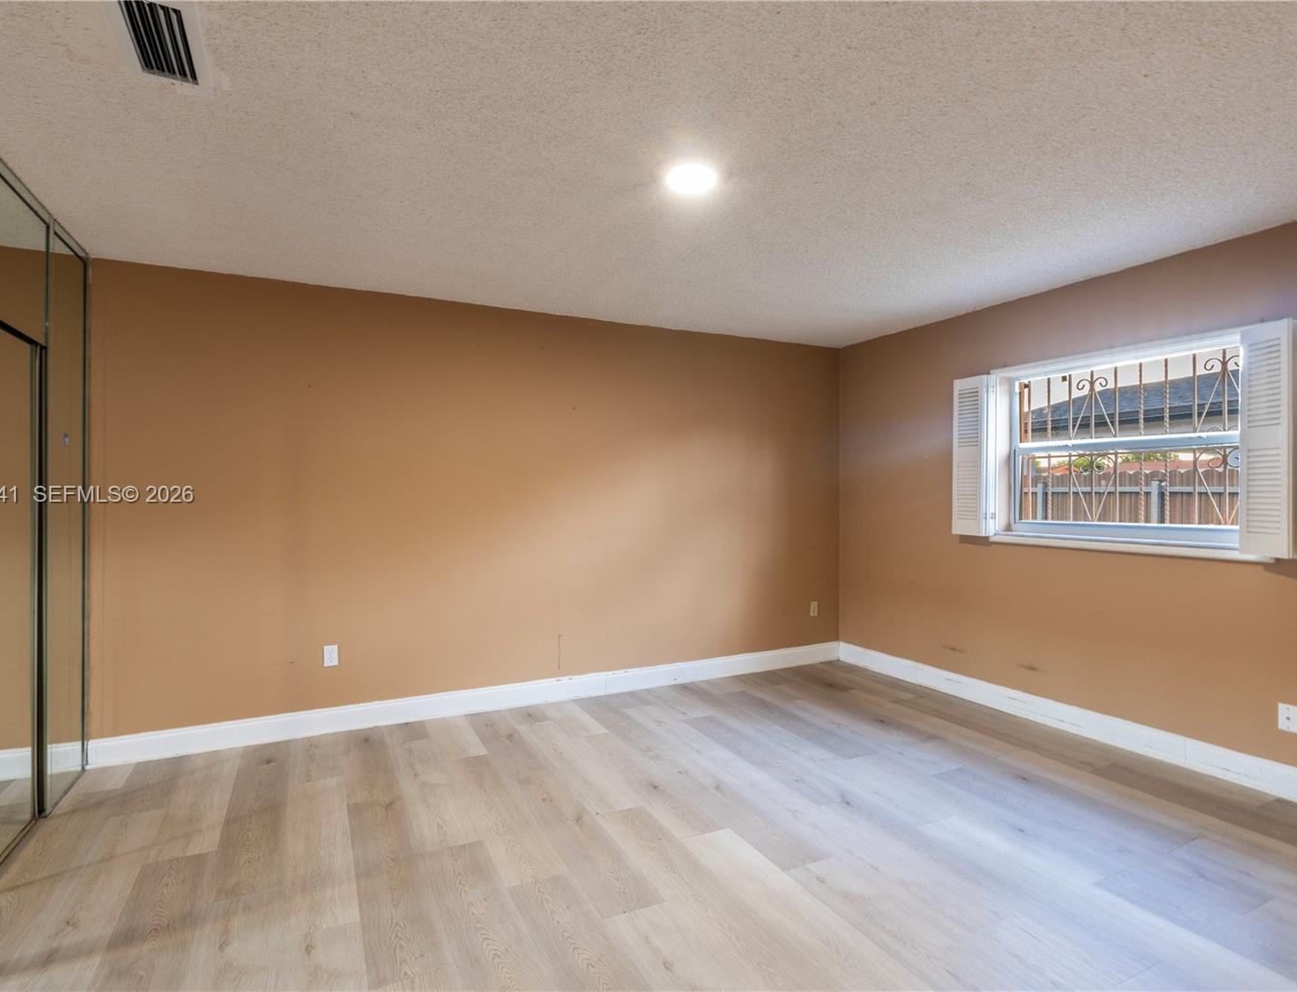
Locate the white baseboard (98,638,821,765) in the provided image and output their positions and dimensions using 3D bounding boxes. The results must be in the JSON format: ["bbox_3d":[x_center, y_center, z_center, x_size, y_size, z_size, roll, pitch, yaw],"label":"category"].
[{"bbox_3d":[-0.575,1.222,4.180,4.660,0.140,0.018,0,0,-26],"label":"white baseboard"}]

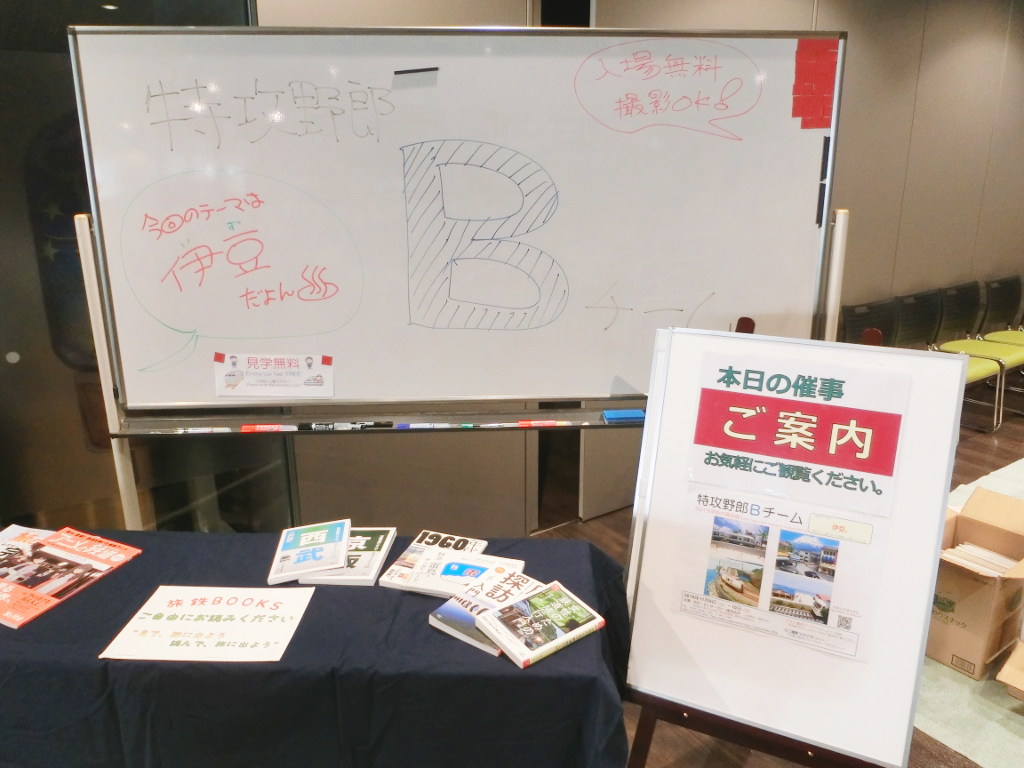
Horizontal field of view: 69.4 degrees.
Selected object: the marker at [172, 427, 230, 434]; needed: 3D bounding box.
[{"bbox_3d":[-0.781,0.118,1.866,0.145,0.015,0.015,-1,15,-3],"label":"marker"}]

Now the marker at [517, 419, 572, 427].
[{"bbox_3d":[0.086,0.101,1.912,0.140,0.018,0.018,-1,15,-3],"label":"marker"}]

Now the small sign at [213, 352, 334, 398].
[{"bbox_3d":[-0.607,-0.021,1.891,0.300,0.110,0.008,1,14,-4],"label":"small sign"}]

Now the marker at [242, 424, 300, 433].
[{"bbox_3d":[-0.614,0.113,1.875,0.143,0.019,0.019,-1,15,-3],"label":"marker"}]

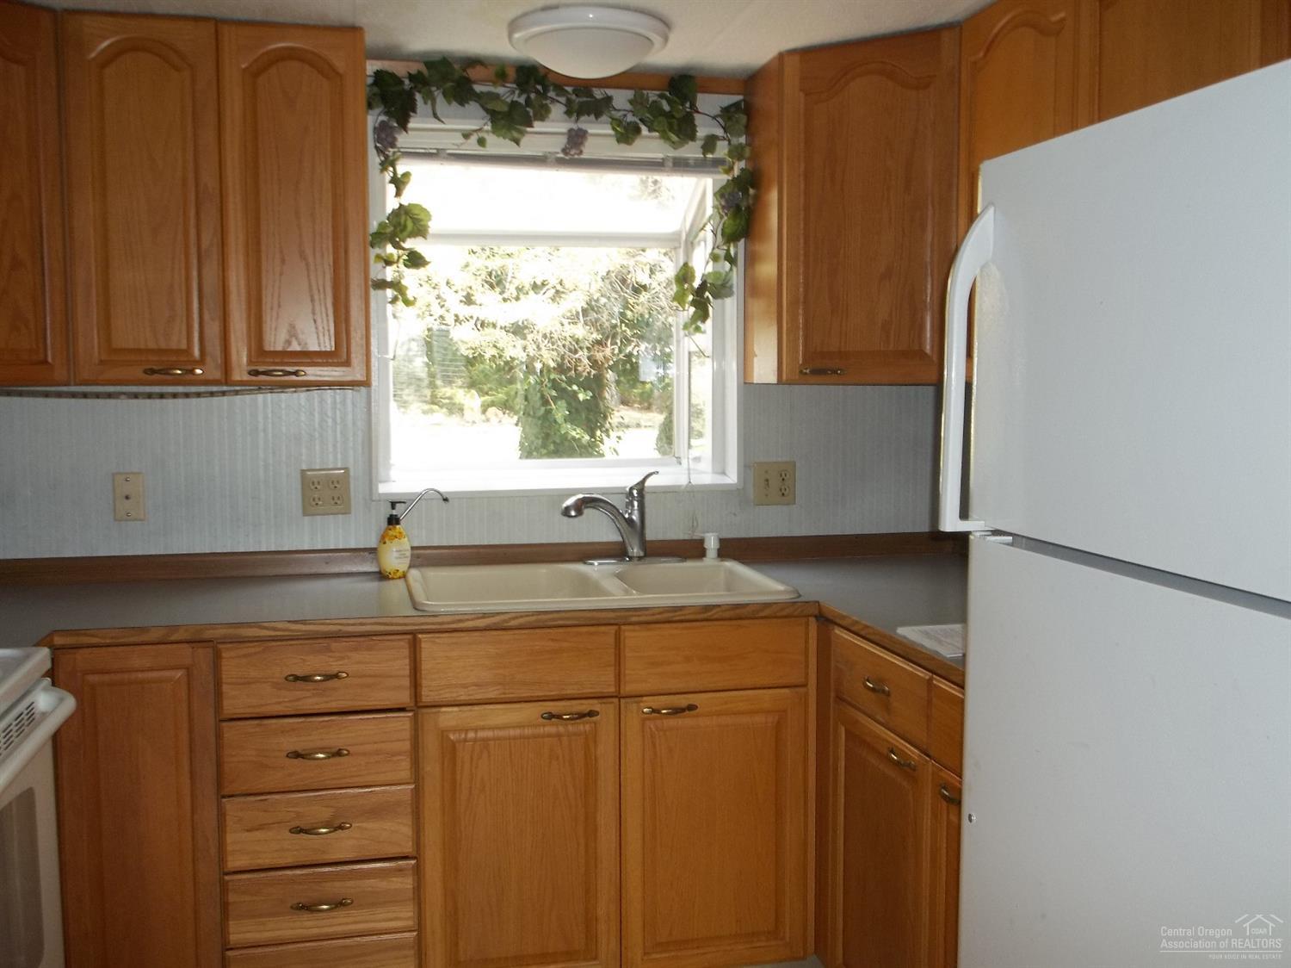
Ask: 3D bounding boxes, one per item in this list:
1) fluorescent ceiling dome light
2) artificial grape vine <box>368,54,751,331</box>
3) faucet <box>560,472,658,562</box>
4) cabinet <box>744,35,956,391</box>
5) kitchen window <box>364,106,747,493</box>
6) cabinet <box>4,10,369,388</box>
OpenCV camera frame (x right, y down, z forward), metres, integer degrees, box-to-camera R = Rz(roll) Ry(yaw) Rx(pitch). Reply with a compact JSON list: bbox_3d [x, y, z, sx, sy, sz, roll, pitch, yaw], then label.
[{"bbox_3d":[-0.125,-0.955,2.737,0.356,0.100,0.356,0,4,0],"label":"fluorescent ceiling dome light"},{"bbox_3d":[-0.198,-0.700,3.028,0.959,0.641,0.128,-1,4,-12],"label":"artificial grape vine"},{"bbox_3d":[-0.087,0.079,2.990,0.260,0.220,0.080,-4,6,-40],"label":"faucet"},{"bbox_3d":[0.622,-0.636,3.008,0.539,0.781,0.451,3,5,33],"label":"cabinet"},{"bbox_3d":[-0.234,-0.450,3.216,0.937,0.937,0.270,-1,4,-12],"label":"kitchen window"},{"bbox_3d":[-0.965,-0.616,2.791,0.652,0.781,0.283,-1,4,-12],"label":"cabinet"}]

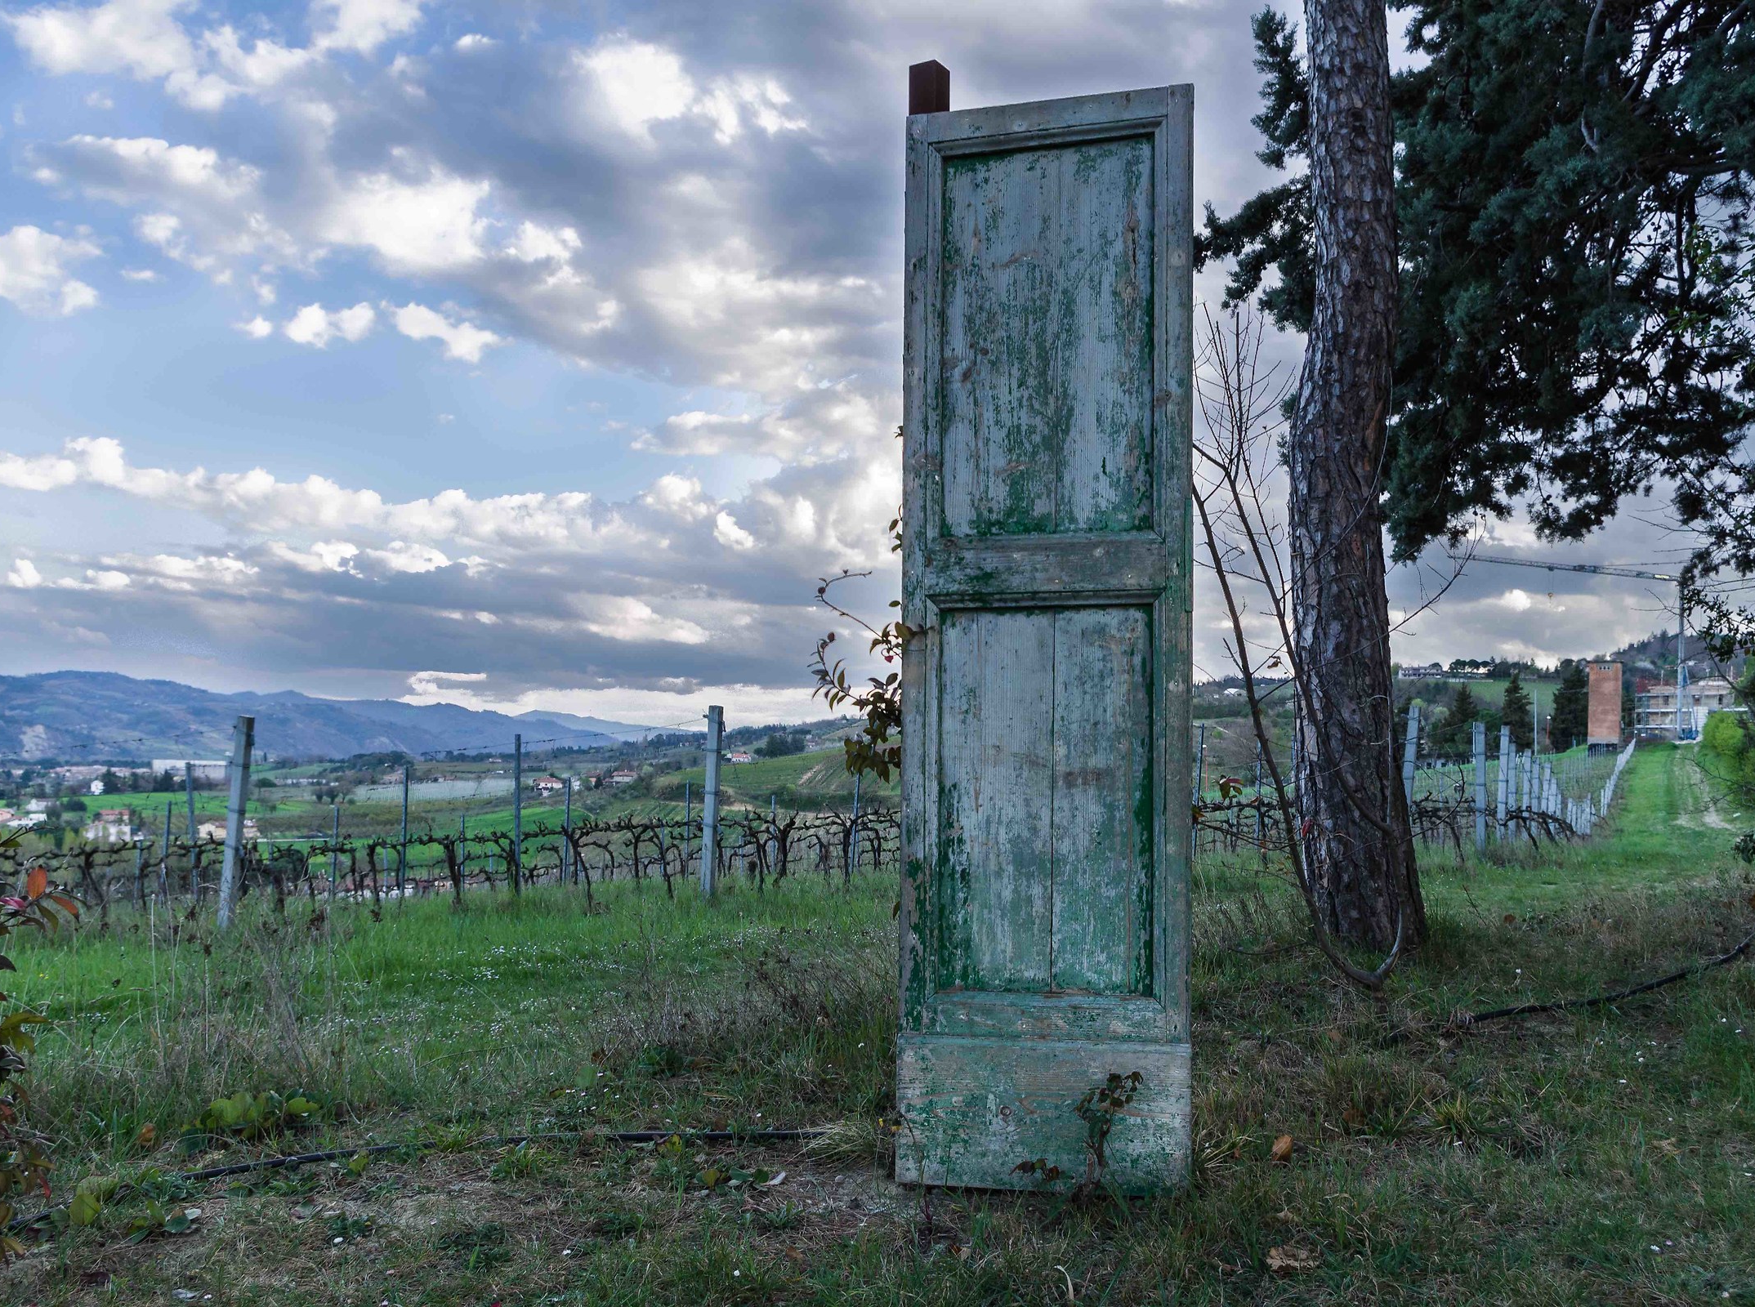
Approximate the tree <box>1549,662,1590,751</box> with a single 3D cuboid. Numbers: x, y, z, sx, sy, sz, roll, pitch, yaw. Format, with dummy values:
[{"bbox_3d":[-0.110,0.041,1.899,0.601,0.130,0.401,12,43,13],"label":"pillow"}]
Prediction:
[{"bbox_3d":[85.040,6.566,180.000,5.600,11.200,5.600,1,-2,0],"label":"tree"}]

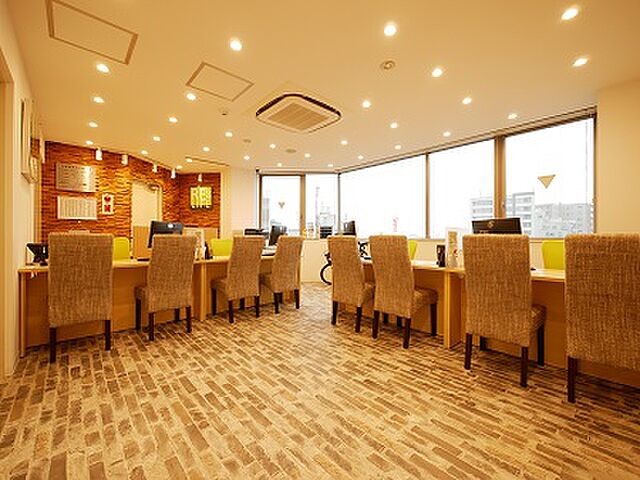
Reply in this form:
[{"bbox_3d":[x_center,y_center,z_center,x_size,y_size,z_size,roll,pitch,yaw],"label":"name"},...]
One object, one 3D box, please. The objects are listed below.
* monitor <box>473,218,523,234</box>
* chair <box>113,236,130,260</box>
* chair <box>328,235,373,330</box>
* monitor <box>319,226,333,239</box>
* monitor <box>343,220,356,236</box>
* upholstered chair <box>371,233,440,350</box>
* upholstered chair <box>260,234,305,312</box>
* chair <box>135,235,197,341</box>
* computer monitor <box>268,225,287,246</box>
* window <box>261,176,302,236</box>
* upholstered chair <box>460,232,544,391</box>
[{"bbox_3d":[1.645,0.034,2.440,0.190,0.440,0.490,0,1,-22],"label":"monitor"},{"bbox_3d":[-2.720,0.476,3.354,0.480,0.990,0.550,0,1,-40],"label":"chair"},{"bbox_3d":[0.426,0.468,3.029,0.610,1.035,0.455,0,0,-44],"label":"chair"},{"bbox_3d":[0.145,-0.165,5.919,0.290,0.290,0.200,0,0,0],"label":"monitor"},{"bbox_3d":[0.412,-0.006,3.600,0.180,0.460,0.460,0,1,-16],"label":"monitor"},{"bbox_3d":[0.826,0.468,2.612,0.610,1.035,0.455,0,0,-41],"label":"upholstered chair"},{"bbox_3d":[-0.574,0.468,3.721,0.455,1.035,0.610,0,0,-43],"label":"upholstered chair"},{"bbox_3d":[-1.648,0.468,2.795,0.455,1.035,0.610,0,0,-44],"label":"chair"},{"bbox_3d":[-0.690,0.020,4.330,0.190,0.460,0.460,0,0,22],"label":"computer monitor"},{"bbox_3d":[-0.870,-0.757,5.844,0.930,1.450,0.100,0,0,-2],"label":"window"},{"bbox_3d":[1.400,0.476,1.993,0.590,1.015,0.420,0,1,-43],"label":"upholstered chair"}]

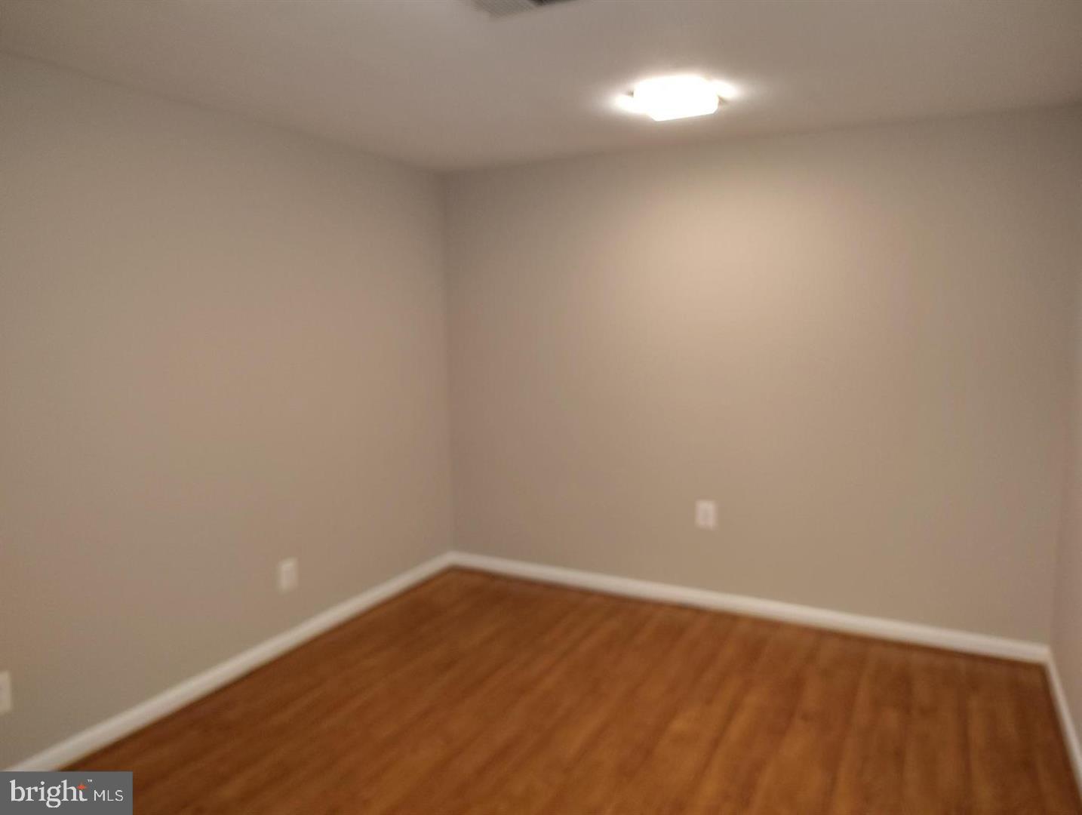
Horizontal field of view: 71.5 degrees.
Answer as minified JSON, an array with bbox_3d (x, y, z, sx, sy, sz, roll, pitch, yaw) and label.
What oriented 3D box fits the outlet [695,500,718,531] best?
[{"bbox_3d":[0.755,0.491,3.442,0.080,0.122,0.012,3,8,28],"label":"outlet"}]

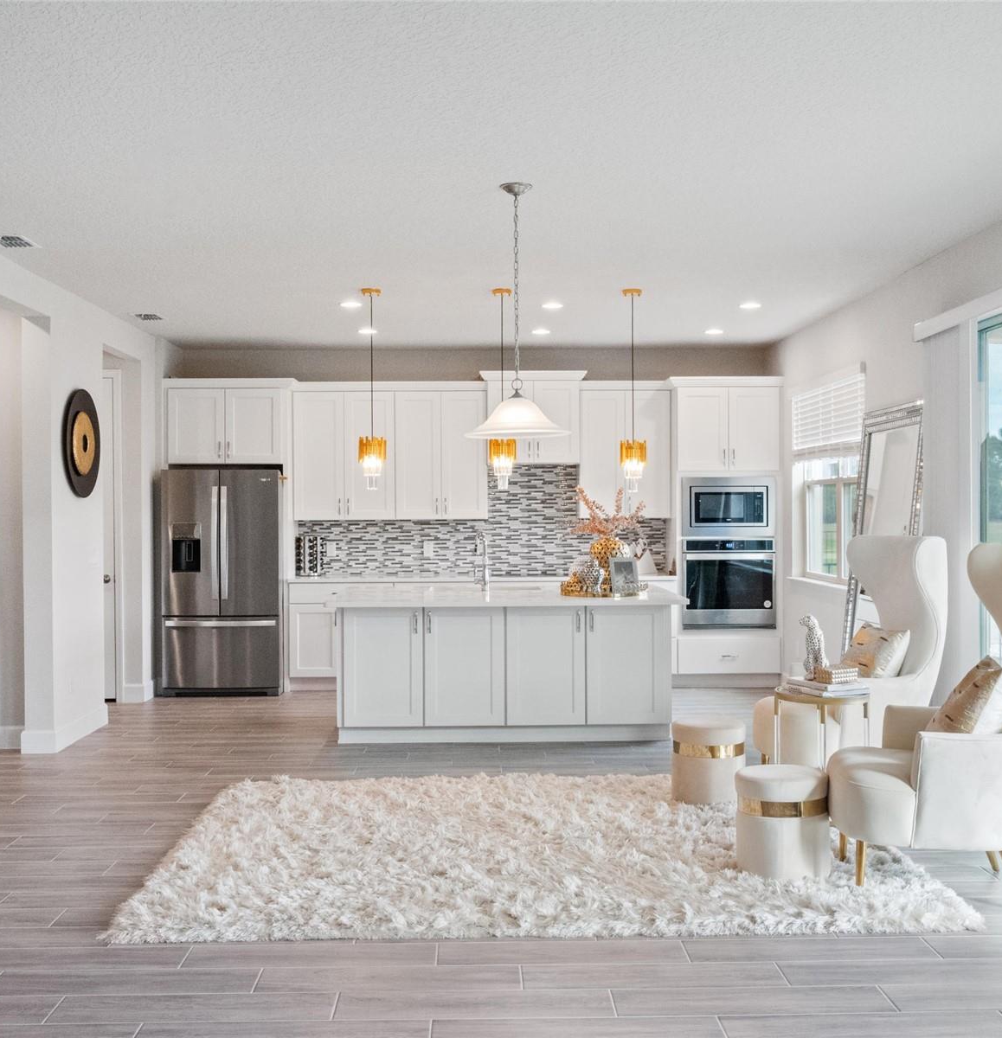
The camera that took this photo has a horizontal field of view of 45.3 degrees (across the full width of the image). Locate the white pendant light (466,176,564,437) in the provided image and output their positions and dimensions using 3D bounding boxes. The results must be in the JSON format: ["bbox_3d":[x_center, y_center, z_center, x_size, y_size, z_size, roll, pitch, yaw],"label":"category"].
[{"bbox_3d":[0.070,-0.888,5.158,0.455,1.083,0.455,0,0,-1],"label":"white pendant light"}]

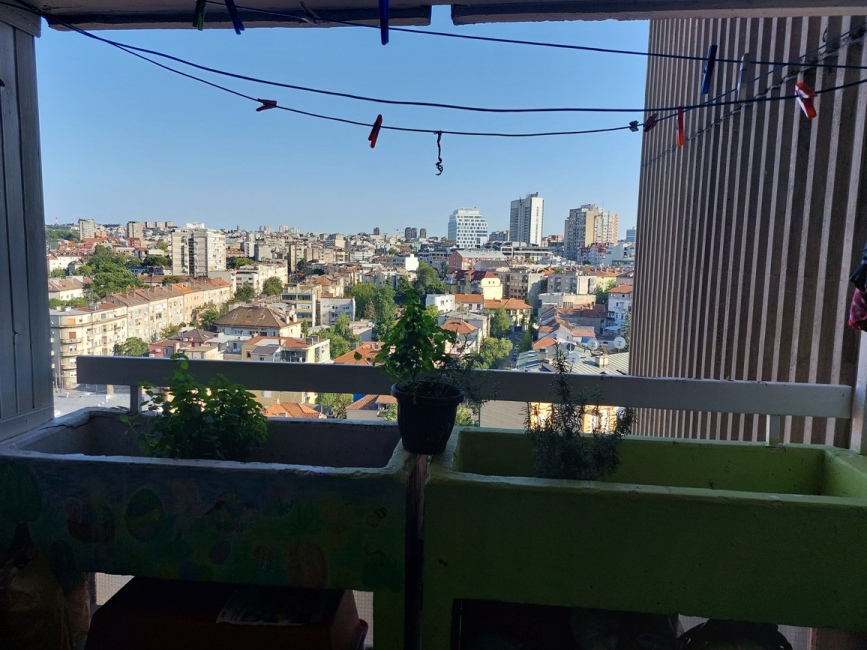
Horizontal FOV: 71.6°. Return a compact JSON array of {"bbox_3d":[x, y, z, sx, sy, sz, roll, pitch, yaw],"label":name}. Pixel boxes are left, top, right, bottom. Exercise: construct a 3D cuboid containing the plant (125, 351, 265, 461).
[{"bbox_3d":[-0.618,0.245,1.594,0.340,0.310,0.280,2,7,6],"label":"plant"}]

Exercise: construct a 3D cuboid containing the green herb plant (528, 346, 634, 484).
[{"bbox_3d":[0.364,0.249,1.530,0.255,0.370,0.220,2,7,6],"label":"green herb plant"}]

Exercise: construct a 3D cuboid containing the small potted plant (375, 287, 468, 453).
[{"bbox_3d":[-0.023,0.122,1.537,0.240,0.400,0.215,2,7,6],"label":"small potted plant"}]

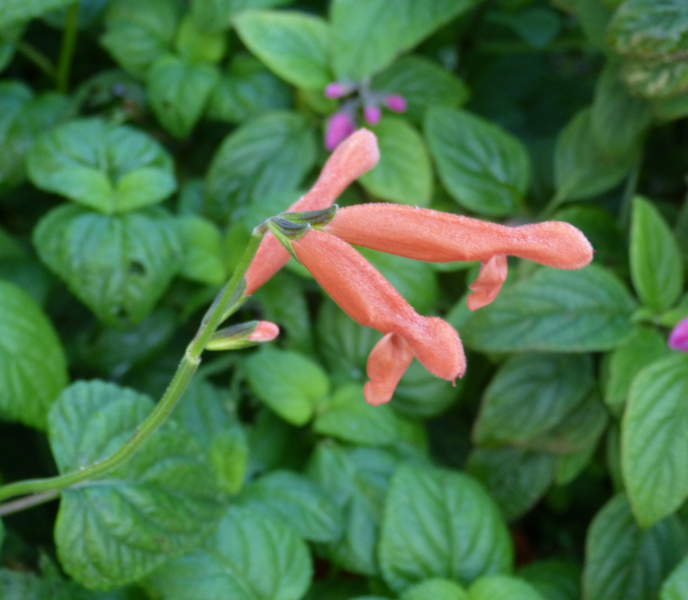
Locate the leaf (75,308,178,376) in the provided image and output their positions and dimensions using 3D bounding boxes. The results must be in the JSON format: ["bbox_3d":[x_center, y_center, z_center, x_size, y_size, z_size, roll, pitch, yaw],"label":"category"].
[{"bbox_3d":[-0.058,0.010,0.630,0.029,0.007,0.022,-29,60,-31],"label":"leaf"}]

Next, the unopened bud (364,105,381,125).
[{"bbox_3d":[0.007,-0.046,0.585,0.004,0.006,0.005,-1,28,-3],"label":"unopened bud"}]

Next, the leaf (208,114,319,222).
[{"bbox_3d":[-0.018,-0.028,0.500,0.021,0.006,0.027,27,72,17],"label":"leaf"}]

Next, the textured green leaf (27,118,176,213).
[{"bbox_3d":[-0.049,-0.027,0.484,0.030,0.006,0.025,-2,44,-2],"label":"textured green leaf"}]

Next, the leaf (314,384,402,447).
[{"bbox_3d":[0.003,0.027,0.570,0.022,0.006,0.017,18,50,12],"label":"leaf"}]

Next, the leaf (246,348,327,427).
[{"bbox_3d":[-0.014,0.021,0.570,0.023,0.006,0.016,39,69,22],"label":"leaf"}]

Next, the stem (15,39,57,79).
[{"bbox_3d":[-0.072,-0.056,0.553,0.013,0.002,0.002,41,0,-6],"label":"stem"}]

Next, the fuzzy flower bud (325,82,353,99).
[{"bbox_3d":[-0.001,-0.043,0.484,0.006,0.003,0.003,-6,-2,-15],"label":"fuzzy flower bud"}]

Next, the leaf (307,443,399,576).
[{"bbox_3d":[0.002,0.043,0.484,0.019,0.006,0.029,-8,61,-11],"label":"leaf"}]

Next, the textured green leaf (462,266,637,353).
[{"bbox_3d":[0.043,0.002,0.495,0.037,0.005,0.020,-9,60,-5],"label":"textured green leaf"}]

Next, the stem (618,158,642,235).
[{"bbox_3d":[0.064,-0.023,0.532,0.002,0.018,0.002,11,12,2],"label":"stem"}]

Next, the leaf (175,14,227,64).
[{"bbox_3d":[-0.031,-0.057,0.521,0.011,0.003,0.013,8,60,5],"label":"leaf"}]

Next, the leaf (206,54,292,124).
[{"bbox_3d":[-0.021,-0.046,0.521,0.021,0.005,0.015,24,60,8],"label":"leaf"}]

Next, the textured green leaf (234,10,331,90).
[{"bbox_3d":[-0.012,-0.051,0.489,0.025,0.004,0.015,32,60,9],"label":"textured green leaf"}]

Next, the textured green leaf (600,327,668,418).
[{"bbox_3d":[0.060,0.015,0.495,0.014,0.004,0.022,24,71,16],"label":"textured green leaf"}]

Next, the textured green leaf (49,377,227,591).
[{"bbox_3d":[-0.044,0.040,0.510,0.041,0.010,0.044,-20,64,21],"label":"textured green leaf"}]

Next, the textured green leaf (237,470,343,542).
[{"bbox_3d":[-0.014,0.050,0.580,0.028,0.006,0.021,25,54,12],"label":"textured green leaf"}]

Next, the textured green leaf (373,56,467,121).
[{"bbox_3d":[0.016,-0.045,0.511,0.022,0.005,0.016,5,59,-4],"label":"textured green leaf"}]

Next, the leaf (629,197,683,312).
[{"bbox_3d":[0.076,-0.011,0.580,0.013,0.005,0.030,-13,69,11],"label":"leaf"}]

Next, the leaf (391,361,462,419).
[{"bbox_3d":[0.020,0.021,0.600,0.022,0.006,0.019,13,58,8],"label":"leaf"}]

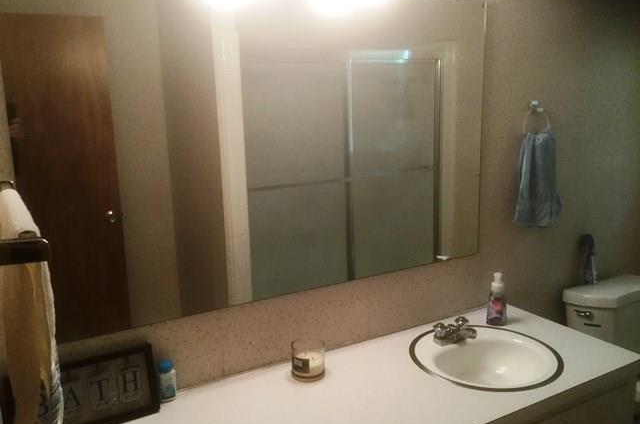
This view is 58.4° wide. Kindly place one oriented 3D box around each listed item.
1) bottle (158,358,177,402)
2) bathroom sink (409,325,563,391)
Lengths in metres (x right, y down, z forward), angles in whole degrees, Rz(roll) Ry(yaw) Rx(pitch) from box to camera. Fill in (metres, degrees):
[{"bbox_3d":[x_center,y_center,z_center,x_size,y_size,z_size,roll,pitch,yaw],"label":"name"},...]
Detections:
[{"bbox_3d":[-0.423,0.469,1.578,0.053,0.106,0.053,-4,11,-16],"label":"bottle"},{"bbox_3d":[0.525,0.533,1.850,0.490,0.170,0.475,-7,13,-29],"label":"bathroom sink"}]

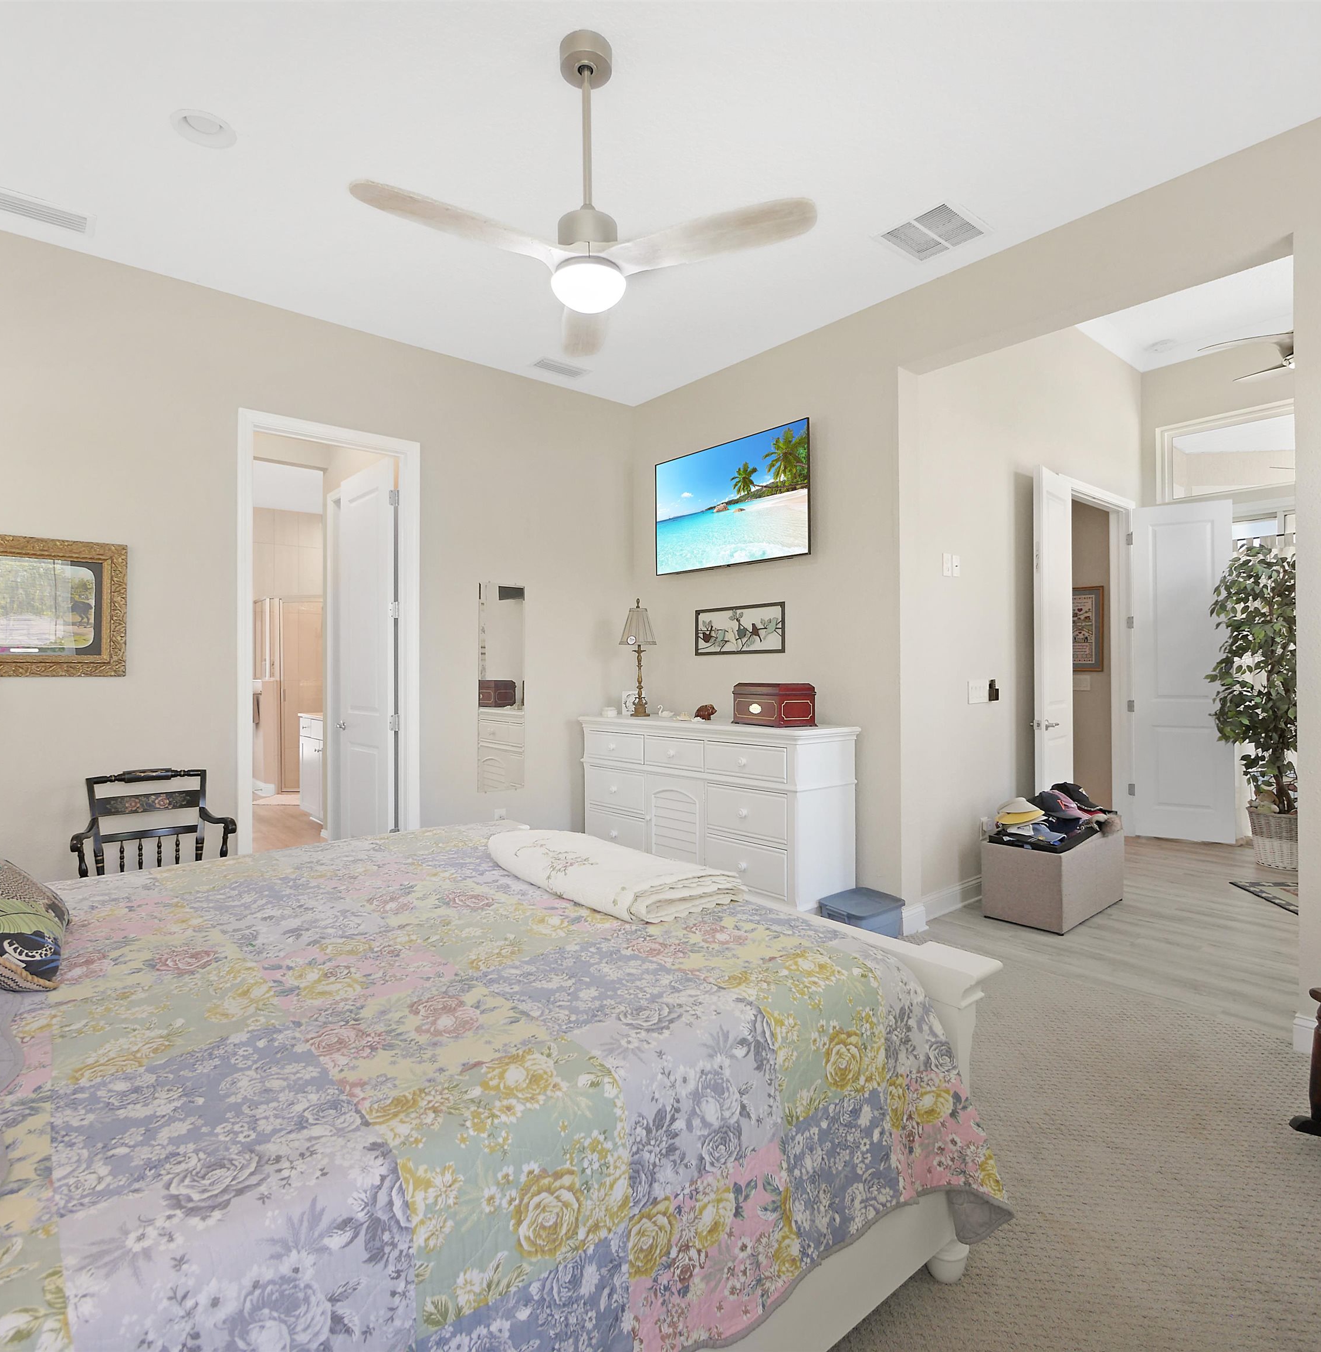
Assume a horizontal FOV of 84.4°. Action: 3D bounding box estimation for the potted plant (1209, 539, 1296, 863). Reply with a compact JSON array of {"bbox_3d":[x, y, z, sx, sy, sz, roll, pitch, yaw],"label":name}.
[{"bbox_3d":[4.032,0.199,4.749,0.880,2.000,0.880,-1,1,-42],"label":"potted plant"}]

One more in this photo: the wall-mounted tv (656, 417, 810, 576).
[{"bbox_3d":[0.392,-0.986,4.226,0.060,0.705,1.200,-1,1,-42],"label":"wall-mounted tv"}]

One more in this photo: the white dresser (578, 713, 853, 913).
[{"bbox_3d":[0.241,0.767,4.114,0.490,0.985,1.670,-1,1,-42],"label":"white dresser"}]

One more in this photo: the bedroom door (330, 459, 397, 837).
[{"bbox_3d":[-1.679,0.049,4.199,0.040,2.440,0.710,-1,1,-42],"label":"bedroom door"}]

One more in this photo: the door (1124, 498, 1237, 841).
[{"bbox_3d":[3.850,-0.026,5.380,0.610,2.440,0.040,0,1,24],"label":"door"}]

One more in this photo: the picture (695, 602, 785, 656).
[{"bbox_3d":[0.461,-0.269,4.344,0.030,0.292,0.704,0,0,-43],"label":"picture"}]

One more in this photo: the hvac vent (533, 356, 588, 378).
[{"bbox_3d":[-0.582,-1.803,4.295,0.340,0.020,0.150,-1,1,-40],"label":"hvac vent"}]

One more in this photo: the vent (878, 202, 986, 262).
[{"bbox_3d":[1.158,-1.873,3.112,0.346,0.030,0.340,0,0,-40],"label":"vent"}]

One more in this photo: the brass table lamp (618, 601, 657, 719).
[{"bbox_3d":[-0.135,-0.115,4.495,0.215,0.710,0.215,0,0,0],"label":"brass table lamp"}]

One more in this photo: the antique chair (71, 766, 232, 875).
[{"bbox_3d":[-2.053,0.850,2.949,0.550,0.890,0.530,-1,1,-40],"label":"antique chair"}]

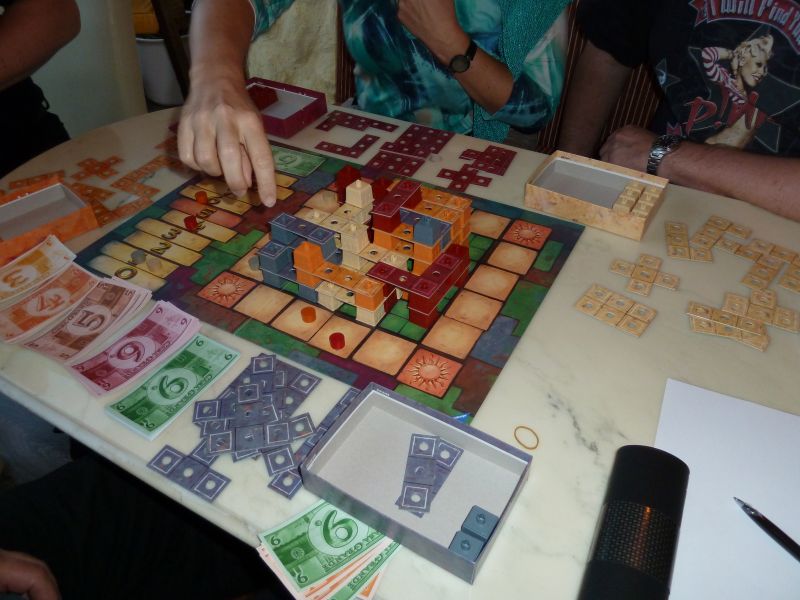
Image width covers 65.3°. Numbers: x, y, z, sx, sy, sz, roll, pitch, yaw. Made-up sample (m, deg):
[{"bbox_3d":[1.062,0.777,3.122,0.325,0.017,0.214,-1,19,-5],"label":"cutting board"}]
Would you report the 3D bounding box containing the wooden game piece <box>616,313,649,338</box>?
[{"bbox_3d":[0.240,0.026,0.642,0.024,0.002,0.024,27,49,29],"label":"wooden game piece"}]

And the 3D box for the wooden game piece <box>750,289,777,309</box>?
[{"bbox_3d":[0.386,0.000,0.663,0.024,0.002,0.024,15,44,18],"label":"wooden game piece"}]

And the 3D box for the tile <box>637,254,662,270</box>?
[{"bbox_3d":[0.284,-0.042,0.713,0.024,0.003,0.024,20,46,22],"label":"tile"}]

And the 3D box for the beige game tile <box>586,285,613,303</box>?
[{"bbox_3d":[0.215,-0.006,0.674,0.024,0.003,0.024,26,49,28],"label":"beige game tile"}]

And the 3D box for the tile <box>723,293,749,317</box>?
[{"bbox_3d":[0.353,0.006,0.655,0.024,0.002,0.024,17,45,20],"label":"tile"}]

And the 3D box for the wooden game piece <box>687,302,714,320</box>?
[{"bbox_3d":[0.311,0.012,0.648,0.024,0.003,0.024,17,35,19],"label":"wooden game piece"}]

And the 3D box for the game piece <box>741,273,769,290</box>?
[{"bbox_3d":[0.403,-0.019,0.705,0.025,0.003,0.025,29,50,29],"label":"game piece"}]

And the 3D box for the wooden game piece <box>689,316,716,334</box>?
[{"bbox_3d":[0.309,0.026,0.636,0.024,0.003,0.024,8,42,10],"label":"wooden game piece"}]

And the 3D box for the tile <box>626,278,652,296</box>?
[{"bbox_3d":[0.264,-0.013,0.686,0.024,0.002,0.024,18,45,21],"label":"tile"}]

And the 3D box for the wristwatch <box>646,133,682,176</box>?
[{"bbox_3d":[0.361,-0.194,0.855,0.039,0.050,0.062,25,48,27],"label":"wristwatch"}]

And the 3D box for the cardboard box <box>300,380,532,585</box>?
[{"bbox_3d":[0.013,0.139,0.501,0.152,0.032,0.100,22,47,24],"label":"cardboard box"}]

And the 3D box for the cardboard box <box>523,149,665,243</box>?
[{"bbox_3d":[0.251,-0.136,0.798,0.150,0.031,0.100,22,47,24],"label":"cardboard box"}]

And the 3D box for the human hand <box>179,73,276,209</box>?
[{"bbox_3d":[-0.191,-0.177,0.677,0.091,0.054,0.184,-18,70,1],"label":"human hand"}]

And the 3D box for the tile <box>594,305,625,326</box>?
[{"bbox_3d":[0.221,0.017,0.654,0.024,0.002,0.024,28,49,29],"label":"tile"}]

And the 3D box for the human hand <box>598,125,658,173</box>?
[{"bbox_3d":[0.309,-0.202,0.844,0.090,0.070,0.075,30,50,30],"label":"human hand"}]

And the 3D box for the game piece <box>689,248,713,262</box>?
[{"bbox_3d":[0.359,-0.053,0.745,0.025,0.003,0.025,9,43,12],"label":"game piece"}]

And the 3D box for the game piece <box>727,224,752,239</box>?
[{"bbox_3d":[0.410,-0.083,0.756,0.024,0.003,0.024,30,50,31],"label":"game piece"}]

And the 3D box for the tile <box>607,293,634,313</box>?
[{"bbox_3d":[0.235,0.005,0.667,0.024,0.002,0.024,28,49,29],"label":"tile"}]

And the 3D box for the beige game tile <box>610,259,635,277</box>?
[{"bbox_3d":[0.252,-0.036,0.707,0.024,0.003,0.024,18,45,20],"label":"beige game tile"}]

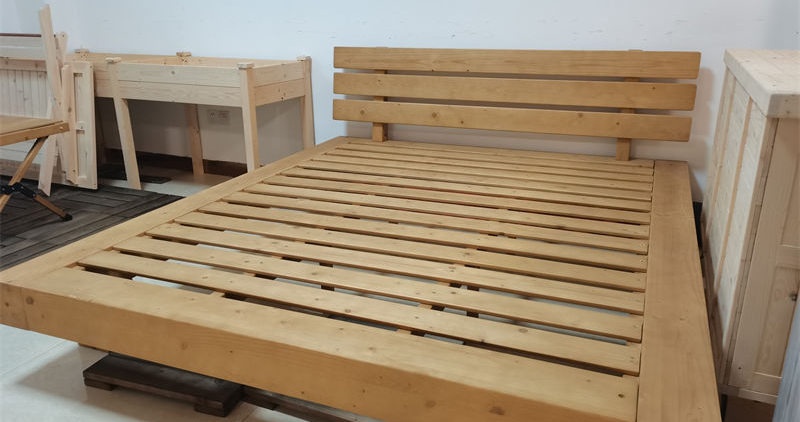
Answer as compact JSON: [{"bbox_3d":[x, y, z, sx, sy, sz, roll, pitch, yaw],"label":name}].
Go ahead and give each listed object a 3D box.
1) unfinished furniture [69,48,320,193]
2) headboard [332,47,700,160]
[{"bbox_3d":[-1.430,-0.545,3.641,1.760,0.775,0.515,7,20,21],"label":"unfinished furniture"},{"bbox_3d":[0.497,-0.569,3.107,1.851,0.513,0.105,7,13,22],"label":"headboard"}]

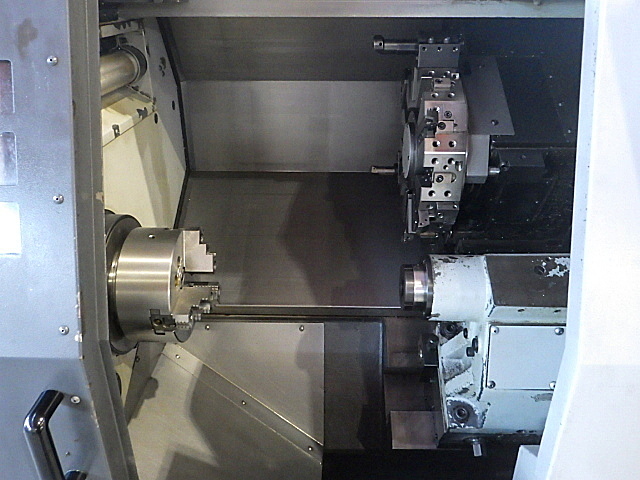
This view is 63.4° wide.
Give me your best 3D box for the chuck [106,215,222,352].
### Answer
[{"bbox_3d":[-0.307,0.088,1.015,0.200,0.250,0.250,0,5,0],"label":"chuck"}]

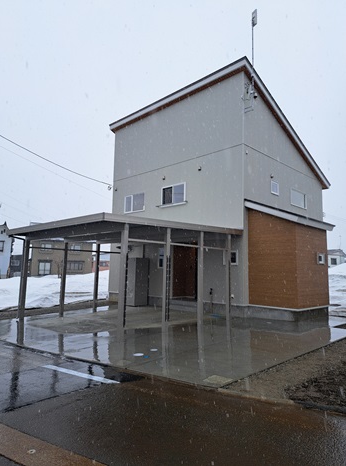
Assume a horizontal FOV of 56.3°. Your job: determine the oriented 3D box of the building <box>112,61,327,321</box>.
[{"bbox_3d":[3.032,-1.134,16.802,10.179,9.423,8.554,-6,-10,44],"label":"building"}]

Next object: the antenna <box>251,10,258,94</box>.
[{"bbox_3d":[3.079,-6.839,12.268,0.250,3.557,0.230,6,-9,-35],"label":"antenna"}]

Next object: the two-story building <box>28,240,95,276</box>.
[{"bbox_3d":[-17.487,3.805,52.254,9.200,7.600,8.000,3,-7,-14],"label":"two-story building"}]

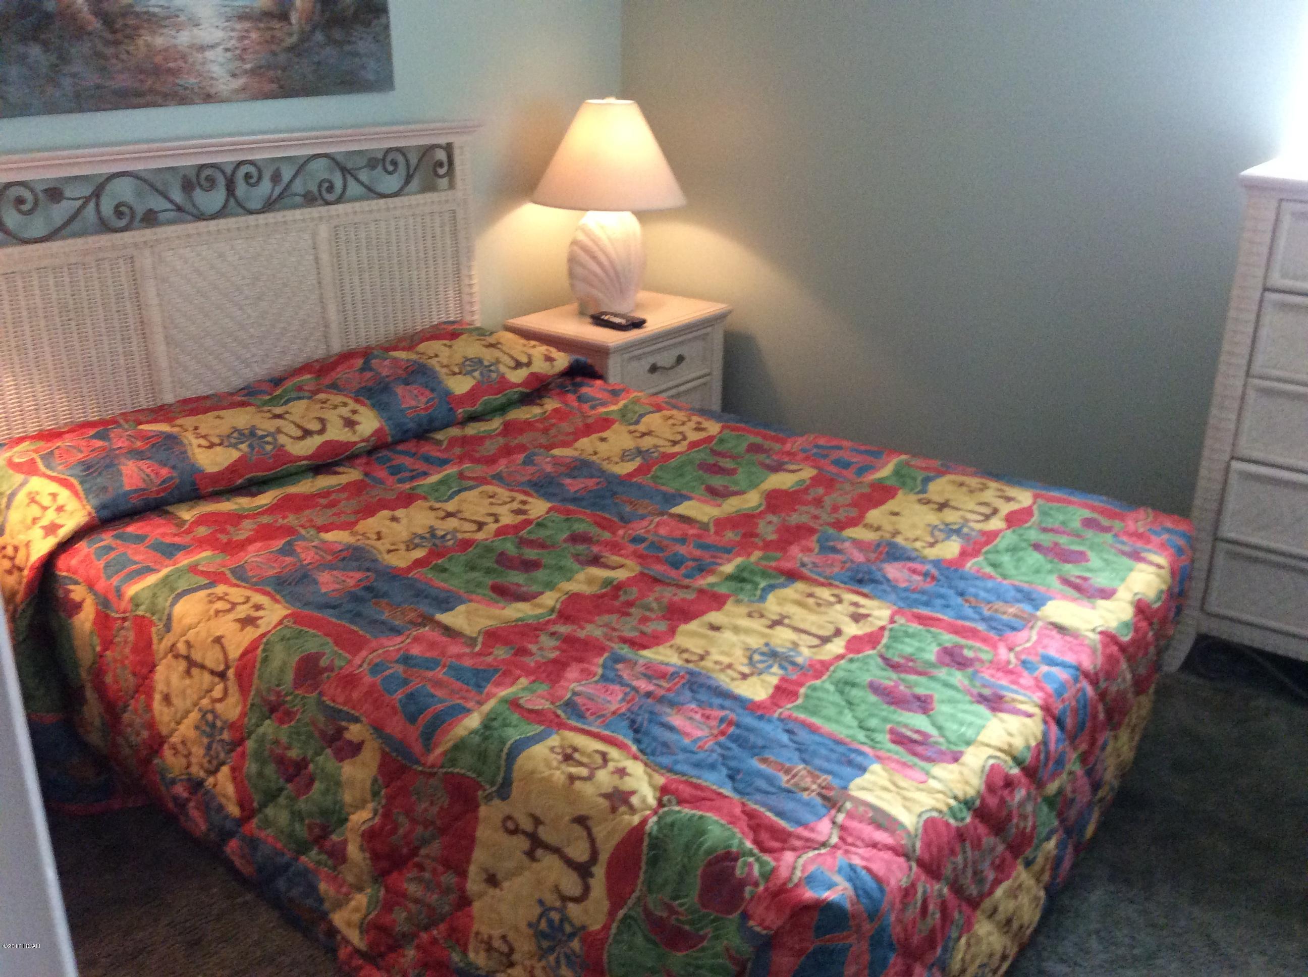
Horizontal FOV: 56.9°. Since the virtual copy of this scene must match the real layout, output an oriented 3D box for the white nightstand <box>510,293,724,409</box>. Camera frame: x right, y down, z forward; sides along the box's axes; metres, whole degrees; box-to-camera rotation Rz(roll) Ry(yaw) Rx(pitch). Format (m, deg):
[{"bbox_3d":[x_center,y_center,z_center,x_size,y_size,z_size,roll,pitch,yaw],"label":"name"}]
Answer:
[{"bbox_3d":[-0.108,-0.262,3.953,0.441,0.610,0.615,16,26,35],"label":"white nightstand"}]

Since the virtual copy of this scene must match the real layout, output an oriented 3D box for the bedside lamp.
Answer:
[{"bbox_3d":[-0.146,-0.891,3.823,0.485,0.658,0.485,0,21,0],"label":"bedside lamp"}]

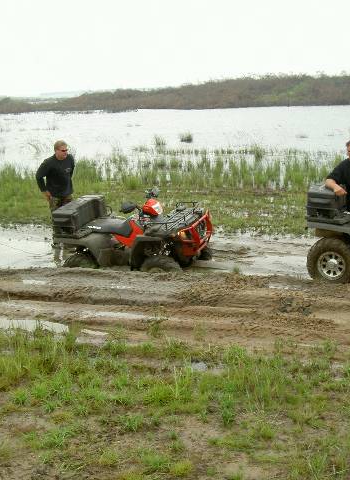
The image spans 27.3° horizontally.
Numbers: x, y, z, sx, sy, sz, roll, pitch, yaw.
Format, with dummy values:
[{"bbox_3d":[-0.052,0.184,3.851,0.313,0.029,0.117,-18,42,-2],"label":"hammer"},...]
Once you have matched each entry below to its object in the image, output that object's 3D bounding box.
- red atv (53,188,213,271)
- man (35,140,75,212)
[{"bbox_3d":[-0.598,-0.101,10.150,2.070,1.180,1.120,5,19,29],"label":"red atv"},{"bbox_3d":[-1.824,-0.674,11.100,0.580,1.780,0.420,-10,14,-39],"label":"man"}]

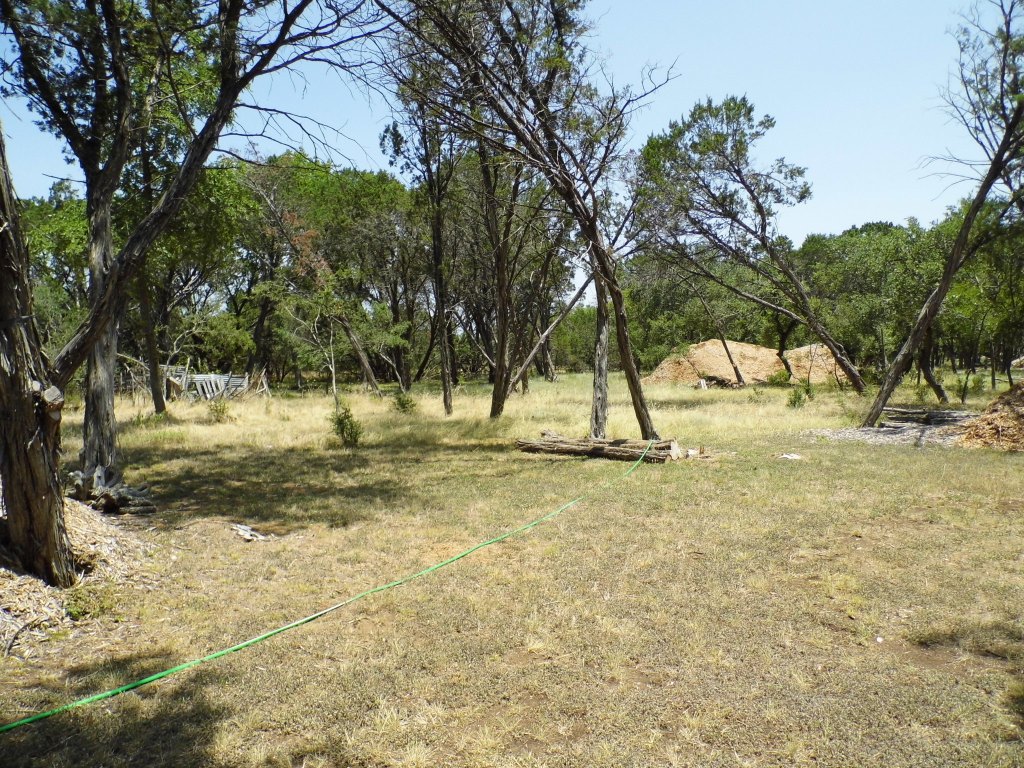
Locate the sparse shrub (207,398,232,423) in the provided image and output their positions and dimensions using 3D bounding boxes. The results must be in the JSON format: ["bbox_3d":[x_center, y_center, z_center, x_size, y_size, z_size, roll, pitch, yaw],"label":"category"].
[{"bbox_3d":[-6.131,0.566,15.500,0.540,0.520,0.500,0,3,0],"label":"sparse shrub"}]

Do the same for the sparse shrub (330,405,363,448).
[{"bbox_3d":[-2.618,0.657,11.700,0.510,0.660,0.480,0,3,0],"label":"sparse shrub"}]

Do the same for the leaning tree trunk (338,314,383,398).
[{"bbox_3d":[-4.507,-0.818,22.000,1.310,2.500,0.700,0,3,0],"label":"leaning tree trunk"}]

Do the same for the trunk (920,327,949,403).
[{"bbox_3d":[11.712,-0.527,20.500,0.780,2.130,0.600,0,3,0],"label":"trunk"}]

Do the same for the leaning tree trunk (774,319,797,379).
[{"bbox_3d":[11.878,-1.515,32.000,1.040,2.810,0.800,0,3,0],"label":"leaning tree trunk"}]

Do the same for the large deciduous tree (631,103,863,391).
[{"bbox_3d":[8.063,-4.699,25.000,7.840,10.040,6.000,0,3,0],"label":"large deciduous tree"}]

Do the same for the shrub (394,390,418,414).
[{"bbox_3d":[-2.500,0.442,17.200,0.560,0.580,0.520,0,3,0],"label":"shrub"}]

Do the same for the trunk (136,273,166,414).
[{"bbox_3d":[-8.287,-0.920,17.000,0.690,3.290,0.500,0,3,0],"label":"trunk"}]

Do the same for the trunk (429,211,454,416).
[{"bbox_3d":[-1.592,-1.581,16.700,0.590,4.670,0.500,0,3,0],"label":"trunk"}]

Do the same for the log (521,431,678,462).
[{"bbox_3d":[1.242,0.930,10.500,2.450,0.320,0.500,1,3,20],"label":"log"}]

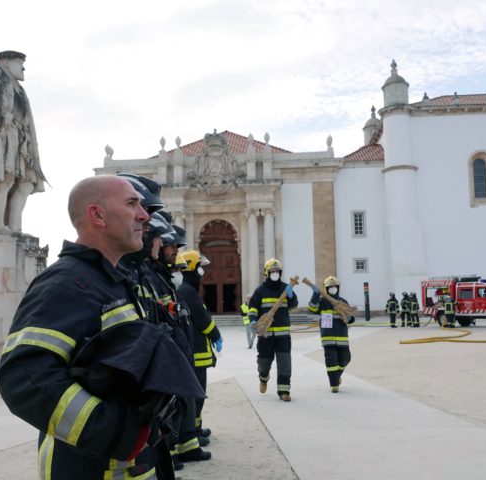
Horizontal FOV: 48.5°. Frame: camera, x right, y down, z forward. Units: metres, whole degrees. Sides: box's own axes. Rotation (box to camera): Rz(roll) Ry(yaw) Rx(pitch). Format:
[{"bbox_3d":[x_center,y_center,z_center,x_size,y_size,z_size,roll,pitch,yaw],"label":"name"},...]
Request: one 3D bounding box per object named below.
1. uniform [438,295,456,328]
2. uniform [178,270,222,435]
[{"bbox_3d":[9.776,3.371,25.752,0.640,1.600,0.480,-5,-8,30],"label":"uniform"},{"bbox_3d":[-0.430,1.062,5.100,0.440,1.560,0.550,0,-7,-6],"label":"uniform"}]

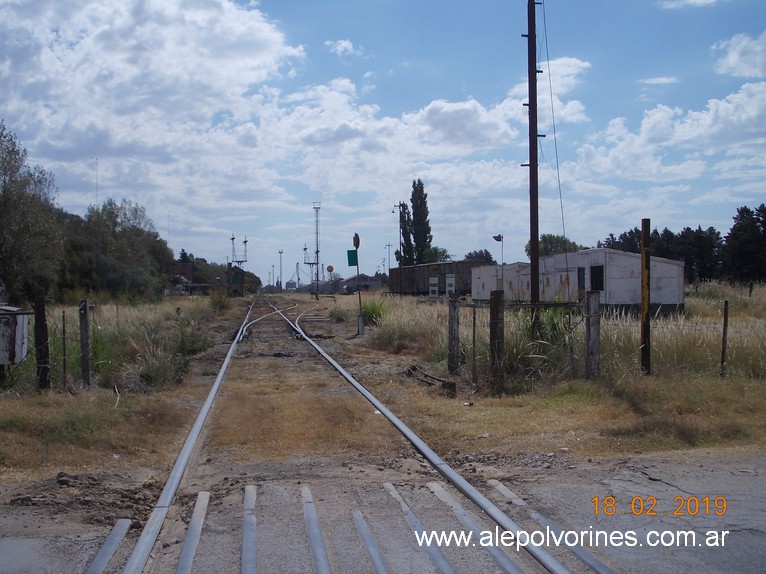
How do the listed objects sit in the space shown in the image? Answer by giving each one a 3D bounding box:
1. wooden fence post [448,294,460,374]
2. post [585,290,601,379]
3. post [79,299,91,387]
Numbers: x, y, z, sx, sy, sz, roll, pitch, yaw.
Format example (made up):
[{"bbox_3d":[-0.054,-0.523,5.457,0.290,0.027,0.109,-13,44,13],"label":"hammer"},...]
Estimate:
[{"bbox_3d":[1.090,0.716,14.500,0.150,1.235,0.145,0,0,-8],"label":"wooden fence post"},{"bbox_3d":[3.040,0.700,13.750,0.190,1.275,0.180,0,0,-8],"label":"post"},{"bbox_3d":[-3.964,0.748,12.650,0.115,1.164,0.115,-2,0,-8],"label":"post"}]

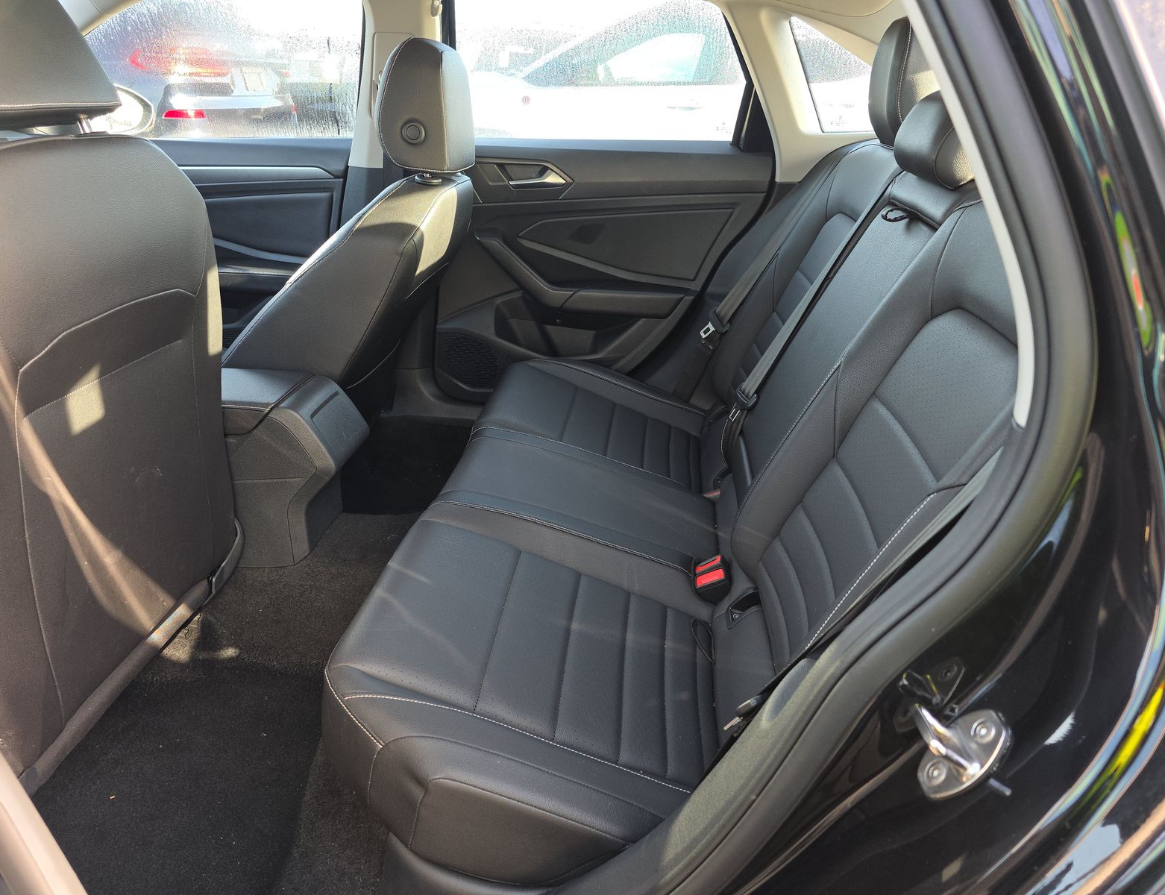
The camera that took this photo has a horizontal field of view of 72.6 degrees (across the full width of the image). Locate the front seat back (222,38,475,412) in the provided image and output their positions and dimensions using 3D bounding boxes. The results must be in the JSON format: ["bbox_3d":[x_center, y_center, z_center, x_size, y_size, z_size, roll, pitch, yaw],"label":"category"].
[{"bbox_3d":[-0.423,-0.403,1.581,0.240,0.790,0.500,27,25,-6],"label":"front seat back"}]

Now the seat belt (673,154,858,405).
[{"bbox_3d":[0.356,-0.330,1.662,0.050,0.650,0.075,30,32,-7],"label":"seat belt"}]

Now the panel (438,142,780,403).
[{"bbox_3d":[0.026,-0.388,1.862,0.790,0.640,0.120,3,25,5],"label":"panel"}]

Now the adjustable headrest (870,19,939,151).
[{"bbox_3d":[0.572,-0.623,1.351,0.120,0.200,0.250,10,25,2],"label":"adjustable headrest"}]

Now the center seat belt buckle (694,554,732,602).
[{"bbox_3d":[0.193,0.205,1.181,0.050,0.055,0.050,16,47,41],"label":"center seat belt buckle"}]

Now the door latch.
[{"bbox_3d":[0.230,0.184,0.491,0.042,0.068,0.040,31,25,-21],"label":"door latch"}]

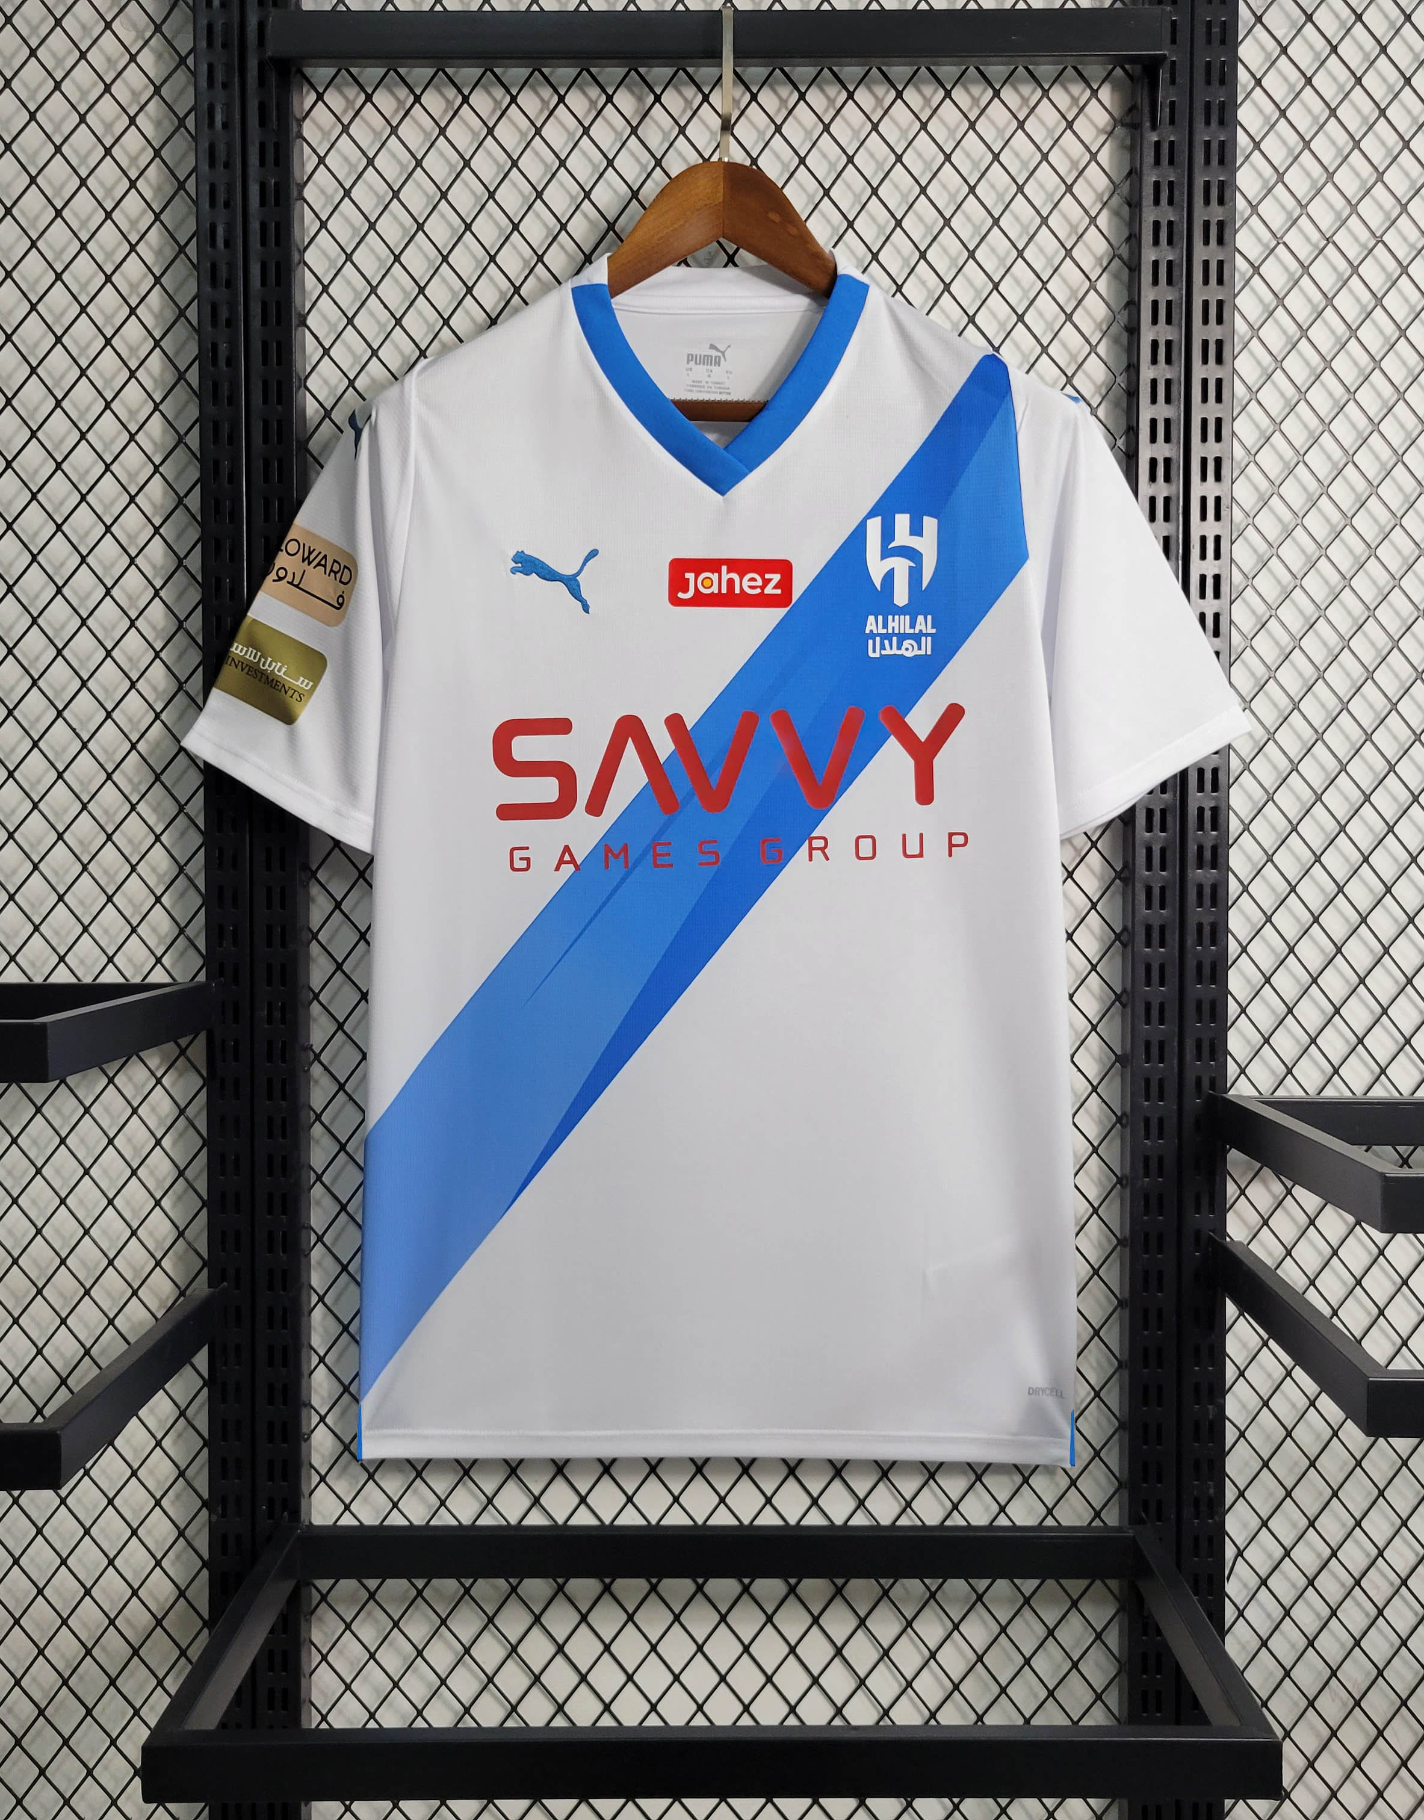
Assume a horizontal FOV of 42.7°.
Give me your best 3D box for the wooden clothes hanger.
[{"bbox_3d":[0.005,-0.439,1.150,0.434,0.264,0.060,0,2,0],"label":"wooden clothes hanger"}]

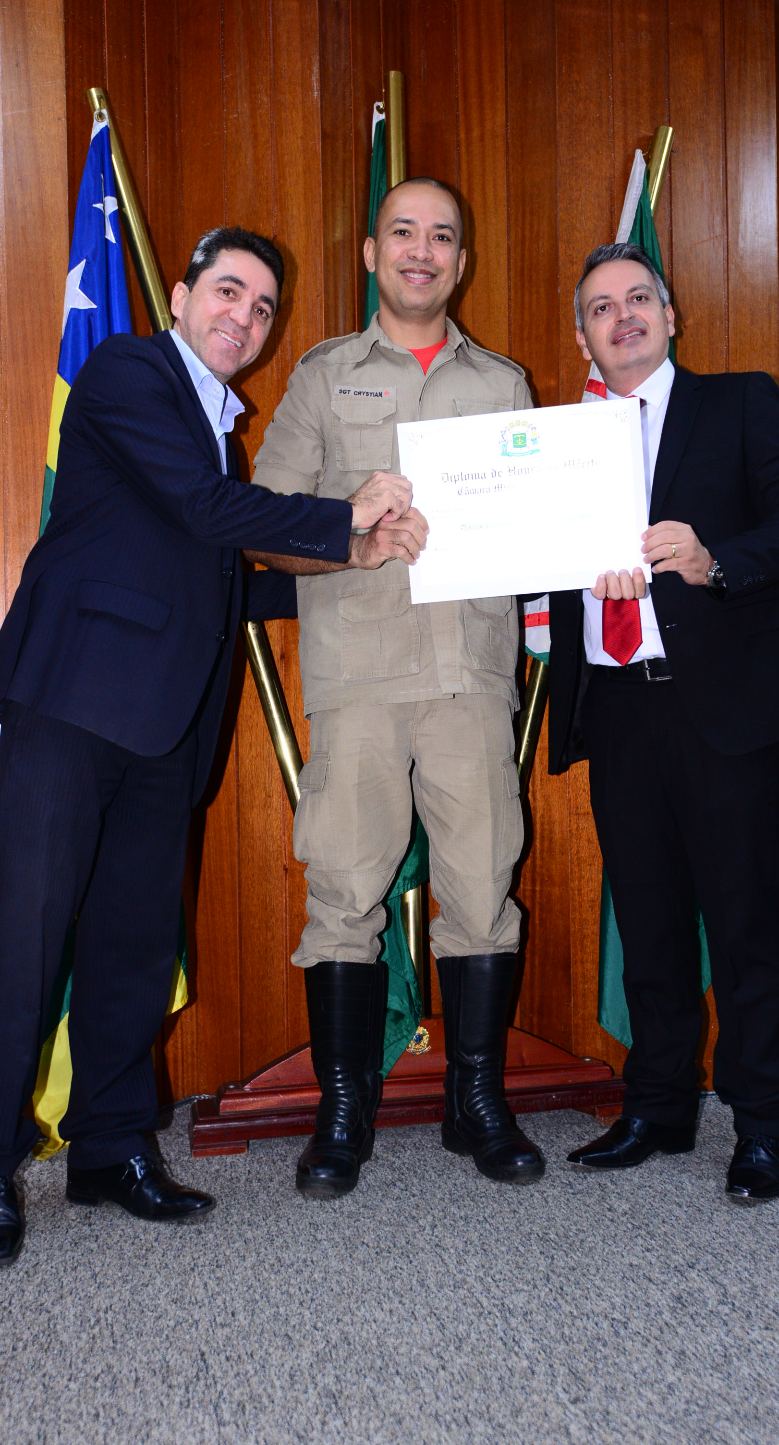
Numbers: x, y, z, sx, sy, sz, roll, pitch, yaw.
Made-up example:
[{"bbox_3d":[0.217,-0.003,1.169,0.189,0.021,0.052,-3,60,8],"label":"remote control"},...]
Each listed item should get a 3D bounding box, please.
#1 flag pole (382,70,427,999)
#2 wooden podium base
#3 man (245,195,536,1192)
[{"bbox_3d":[0.033,-0.329,2.840,0.040,1.980,0.040,-1,0,-6],"label":"flag pole"},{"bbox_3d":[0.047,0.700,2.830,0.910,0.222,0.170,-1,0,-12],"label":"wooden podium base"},{"bbox_3d":[0.022,-0.085,2.490,0.560,1.790,0.410,-1,0,-13],"label":"man"}]

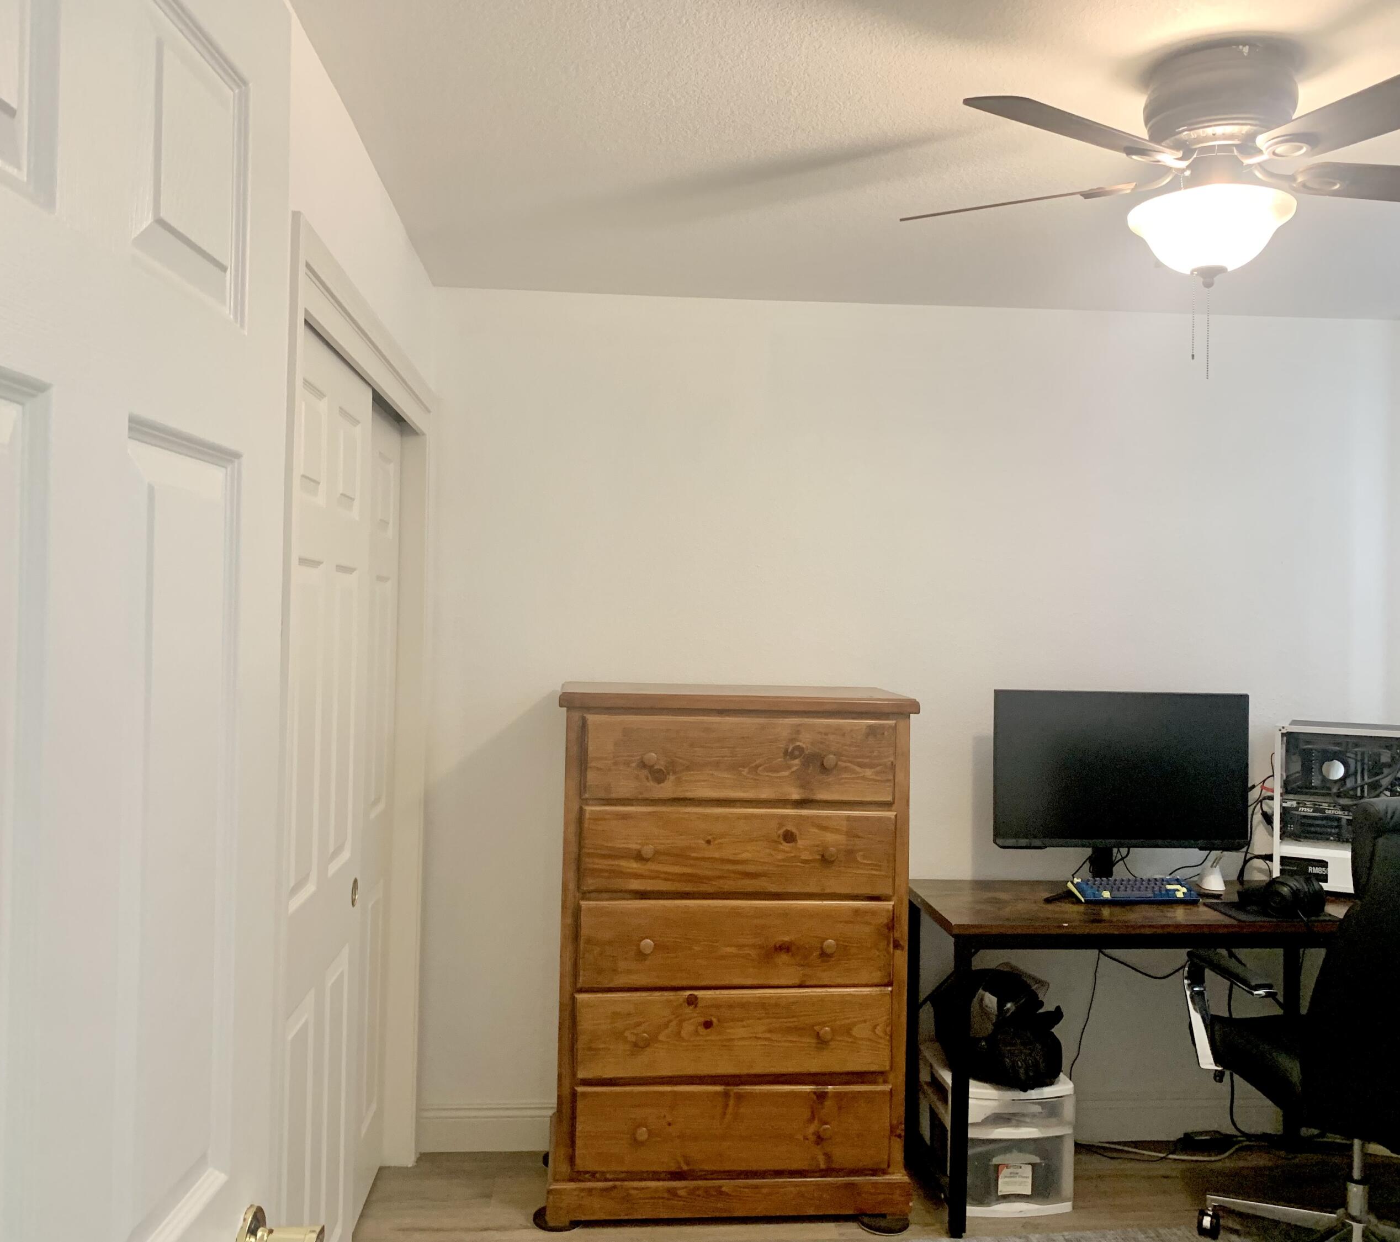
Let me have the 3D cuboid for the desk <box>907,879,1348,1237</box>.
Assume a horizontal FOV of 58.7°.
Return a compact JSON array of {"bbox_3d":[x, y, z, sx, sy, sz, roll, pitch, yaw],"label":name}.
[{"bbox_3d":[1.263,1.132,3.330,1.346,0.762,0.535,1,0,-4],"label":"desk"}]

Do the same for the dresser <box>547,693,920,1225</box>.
[{"bbox_3d":[0.069,0.838,3.275,0.891,1.305,0.460,1,0,-6],"label":"dresser"}]

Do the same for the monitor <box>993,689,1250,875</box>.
[{"bbox_3d":[1.151,0.471,3.421,0.718,0.556,0.223,1,0,-4],"label":"monitor"}]

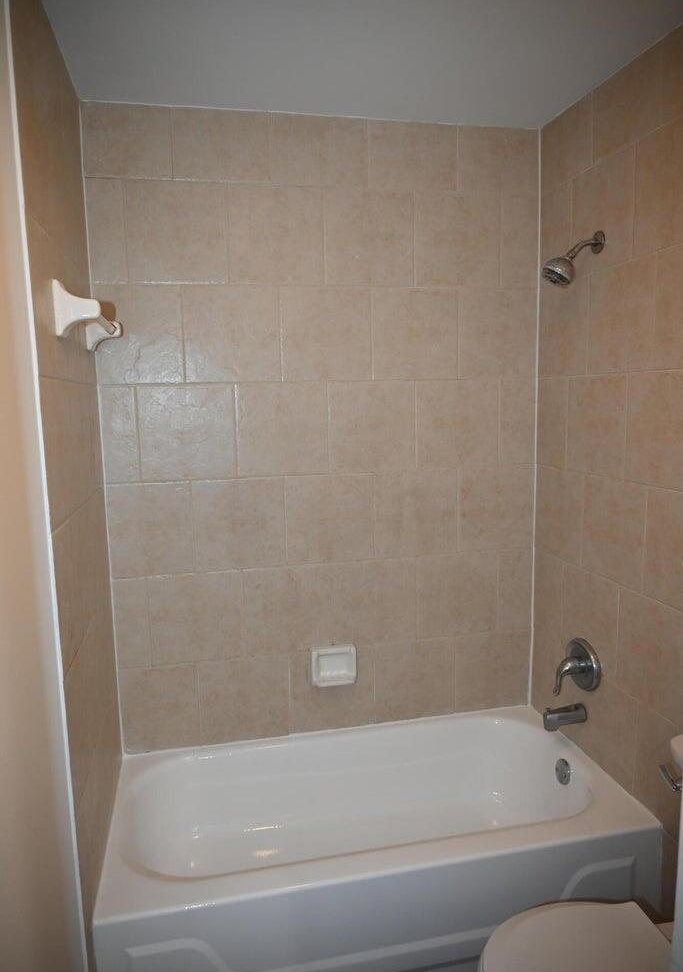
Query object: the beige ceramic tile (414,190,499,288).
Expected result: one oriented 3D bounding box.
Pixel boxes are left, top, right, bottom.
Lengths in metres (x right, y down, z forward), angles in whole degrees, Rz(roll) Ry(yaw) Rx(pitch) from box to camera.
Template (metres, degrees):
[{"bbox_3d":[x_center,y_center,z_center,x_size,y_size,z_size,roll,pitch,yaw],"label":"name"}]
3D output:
[{"bbox_3d":[0.396,-0.826,2.306,0.305,0.305,0.012,-3,8,-12],"label":"beige ceramic tile"}]

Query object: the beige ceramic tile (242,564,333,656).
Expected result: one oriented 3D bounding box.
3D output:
[{"bbox_3d":[-0.181,0.424,2.341,0.305,0.305,0.012,-3,8,-12],"label":"beige ceramic tile"}]

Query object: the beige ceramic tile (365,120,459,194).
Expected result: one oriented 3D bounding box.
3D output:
[{"bbox_3d":[0.233,-1.078,2.240,0.304,0.214,0.010,-3,8,-12],"label":"beige ceramic tile"}]

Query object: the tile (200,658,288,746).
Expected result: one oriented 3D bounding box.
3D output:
[{"bbox_3d":[-0.335,0.736,2.362,0.306,0.296,0.010,-3,8,-12],"label":"tile"}]

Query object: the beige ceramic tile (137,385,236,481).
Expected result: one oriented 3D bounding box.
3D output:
[{"bbox_3d":[-0.494,-0.171,2.200,0.306,0.308,0.010,-3,8,-12],"label":"beige ceramic tile"}]

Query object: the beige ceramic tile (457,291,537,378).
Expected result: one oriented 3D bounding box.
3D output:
[{"bbox_3d":[0.548,-0.532,2.389,0.293,0.306,0.010,-3,8,-12],"label":"beige ceramic tile"}]

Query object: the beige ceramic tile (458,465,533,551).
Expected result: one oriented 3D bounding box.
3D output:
[{"bbox_3d":[0.557,0.082,2.460,0.294,0.304,0.010,-3,8,-12],"label":"beige ceramic tile"}]

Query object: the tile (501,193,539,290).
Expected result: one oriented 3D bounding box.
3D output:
[{"bbox_3d":[0.615,-0.838,2.356,0.140,0.307,0.010,-3,8,-12],"label":"tile"}]

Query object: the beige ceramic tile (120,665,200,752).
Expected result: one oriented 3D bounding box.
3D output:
[{"bbox_3d":[-0.608,0.748,2.296,0.251,0.298,0.010,-3,8,-12],"label":"beige ceramic tile"}]

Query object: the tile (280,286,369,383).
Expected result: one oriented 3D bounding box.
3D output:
[{"bbox_3d":[-0.049,-0.503,2.261,0.306,0.306,0.010,-3,8,-12],"label":"tile"}]

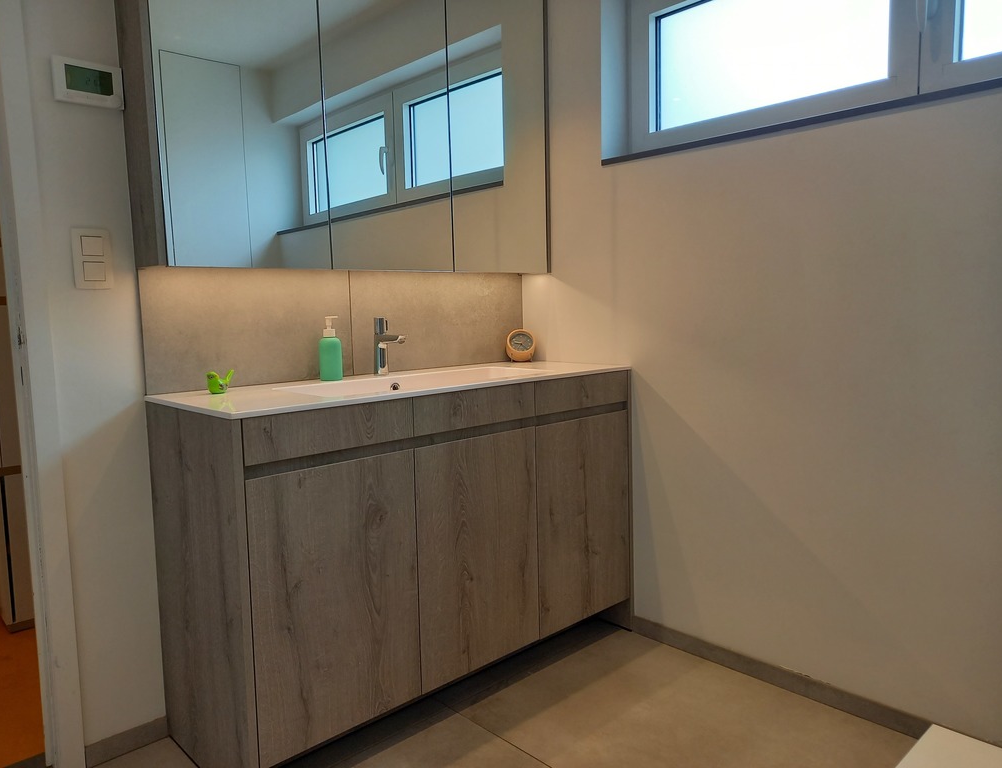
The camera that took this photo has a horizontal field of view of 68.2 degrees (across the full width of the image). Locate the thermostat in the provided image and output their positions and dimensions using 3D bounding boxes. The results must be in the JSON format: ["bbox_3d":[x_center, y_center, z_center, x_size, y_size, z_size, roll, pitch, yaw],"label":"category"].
[{"bbox_3d":[-0.974,-0.709,1.748,0.143,0.094,0.028,-7,8,-43],"label":"thermostat"}]

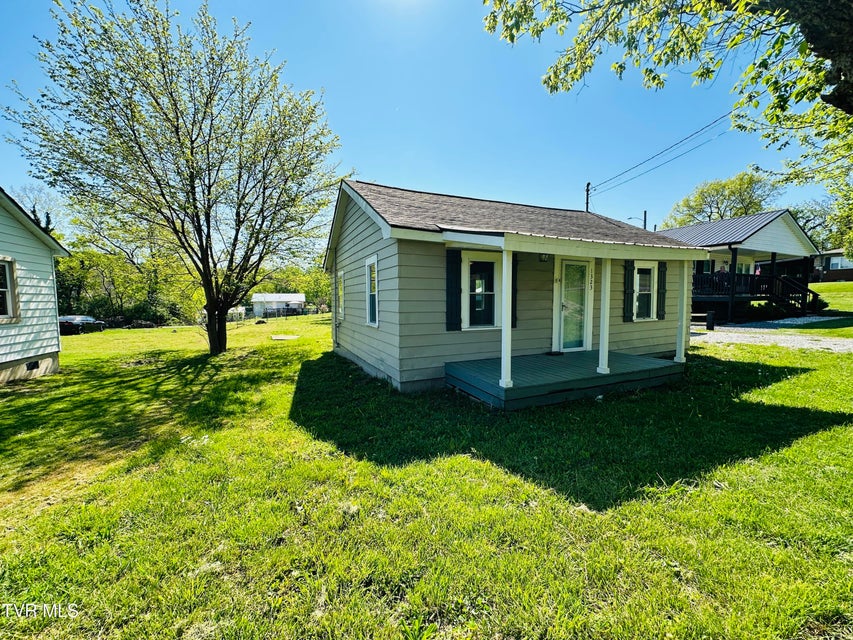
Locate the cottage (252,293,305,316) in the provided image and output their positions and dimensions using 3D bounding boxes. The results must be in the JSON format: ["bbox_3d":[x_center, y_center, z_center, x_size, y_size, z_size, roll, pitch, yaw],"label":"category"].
[{"bbox_3d":[-23.459,-2.319,54.950,7.700,3.750,6.000,-2,4,-22],"label":"cottage"}]

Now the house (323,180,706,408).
[{"bbox_3d":[2.371,-1.289,10.018,9.047,4.794,9.180,-2,4,-25],"label":"house"}]

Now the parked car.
[{"bbox_3d":[-26.941,0.332,26.656,1.840,1.460,4.750,-2,4,-20],"label":"parked car"}]

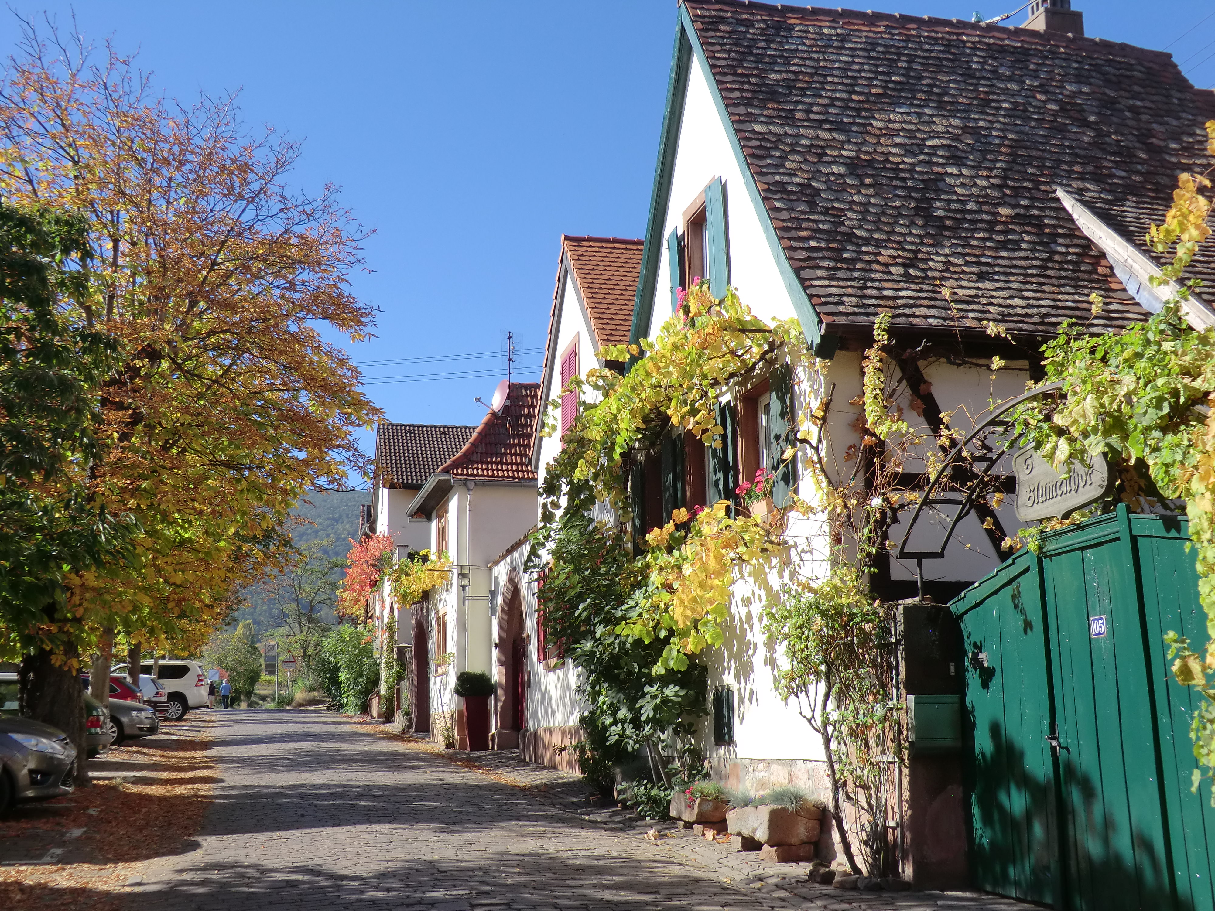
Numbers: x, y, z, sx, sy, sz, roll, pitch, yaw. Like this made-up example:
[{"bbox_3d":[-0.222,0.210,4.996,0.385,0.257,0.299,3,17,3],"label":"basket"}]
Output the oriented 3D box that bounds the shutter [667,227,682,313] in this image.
[{"bbox_3d":[0.774,-1.981,16.545,0.050,1.320,0.480,1,-12,-9],"label":"shutter"}]

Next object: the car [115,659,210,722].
[{"bbox_3d":[-14.975,7.399,44.164,4.780,1.860,1.885,2,-9,-14],"label":"car"}]

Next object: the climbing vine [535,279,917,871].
[{"bbox_3d":[0.930,1.388,15.074,1.950,5.250,6.500,2,-12,-14],"label":"climbing vine"}]

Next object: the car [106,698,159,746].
[{"bbox_3d":[-12.578,5.801,31.771,4.770,1.480,1.820,1,-9,-8],"label":"car"}]

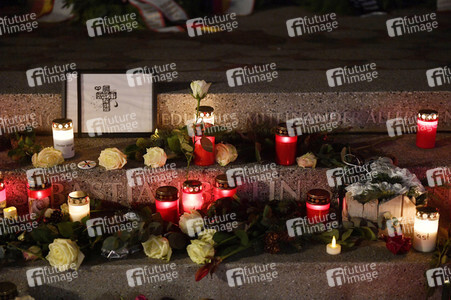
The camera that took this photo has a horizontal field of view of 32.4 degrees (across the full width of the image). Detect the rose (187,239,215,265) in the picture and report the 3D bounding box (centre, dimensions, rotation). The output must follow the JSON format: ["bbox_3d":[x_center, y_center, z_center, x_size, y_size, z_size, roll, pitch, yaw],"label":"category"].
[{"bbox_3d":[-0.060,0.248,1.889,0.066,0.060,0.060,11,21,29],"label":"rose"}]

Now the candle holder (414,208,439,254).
[{"bbox_3d":[0.553,0.221,2.152,0.062,0.109,0.062,0,20,0],"label":"candle holder"}]

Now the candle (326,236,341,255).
[{"bbox_3d":[0.272,0.237,1.945,0.037,0.042,0.037,0,18,0],"label":"candle"}]

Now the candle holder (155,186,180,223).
[{"bbox_3d":[-0.164,0.165,2.172,0.063,0.110,0.063,0,20,0],"label":"candle holder"}]

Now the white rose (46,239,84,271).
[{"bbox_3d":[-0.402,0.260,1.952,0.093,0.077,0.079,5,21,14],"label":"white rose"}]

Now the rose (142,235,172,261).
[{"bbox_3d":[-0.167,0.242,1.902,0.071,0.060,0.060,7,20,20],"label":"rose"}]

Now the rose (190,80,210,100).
[{"bbox_3d":[-0.067,-0.164,2.117,0.056,0.052,0.056,0,18,0],"label":"rose"}]

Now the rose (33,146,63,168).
[{"bbox_3d":[-0.538,0.023,2.360,0.092,0.058,0.068,0,20,0],"label":"rose"}]

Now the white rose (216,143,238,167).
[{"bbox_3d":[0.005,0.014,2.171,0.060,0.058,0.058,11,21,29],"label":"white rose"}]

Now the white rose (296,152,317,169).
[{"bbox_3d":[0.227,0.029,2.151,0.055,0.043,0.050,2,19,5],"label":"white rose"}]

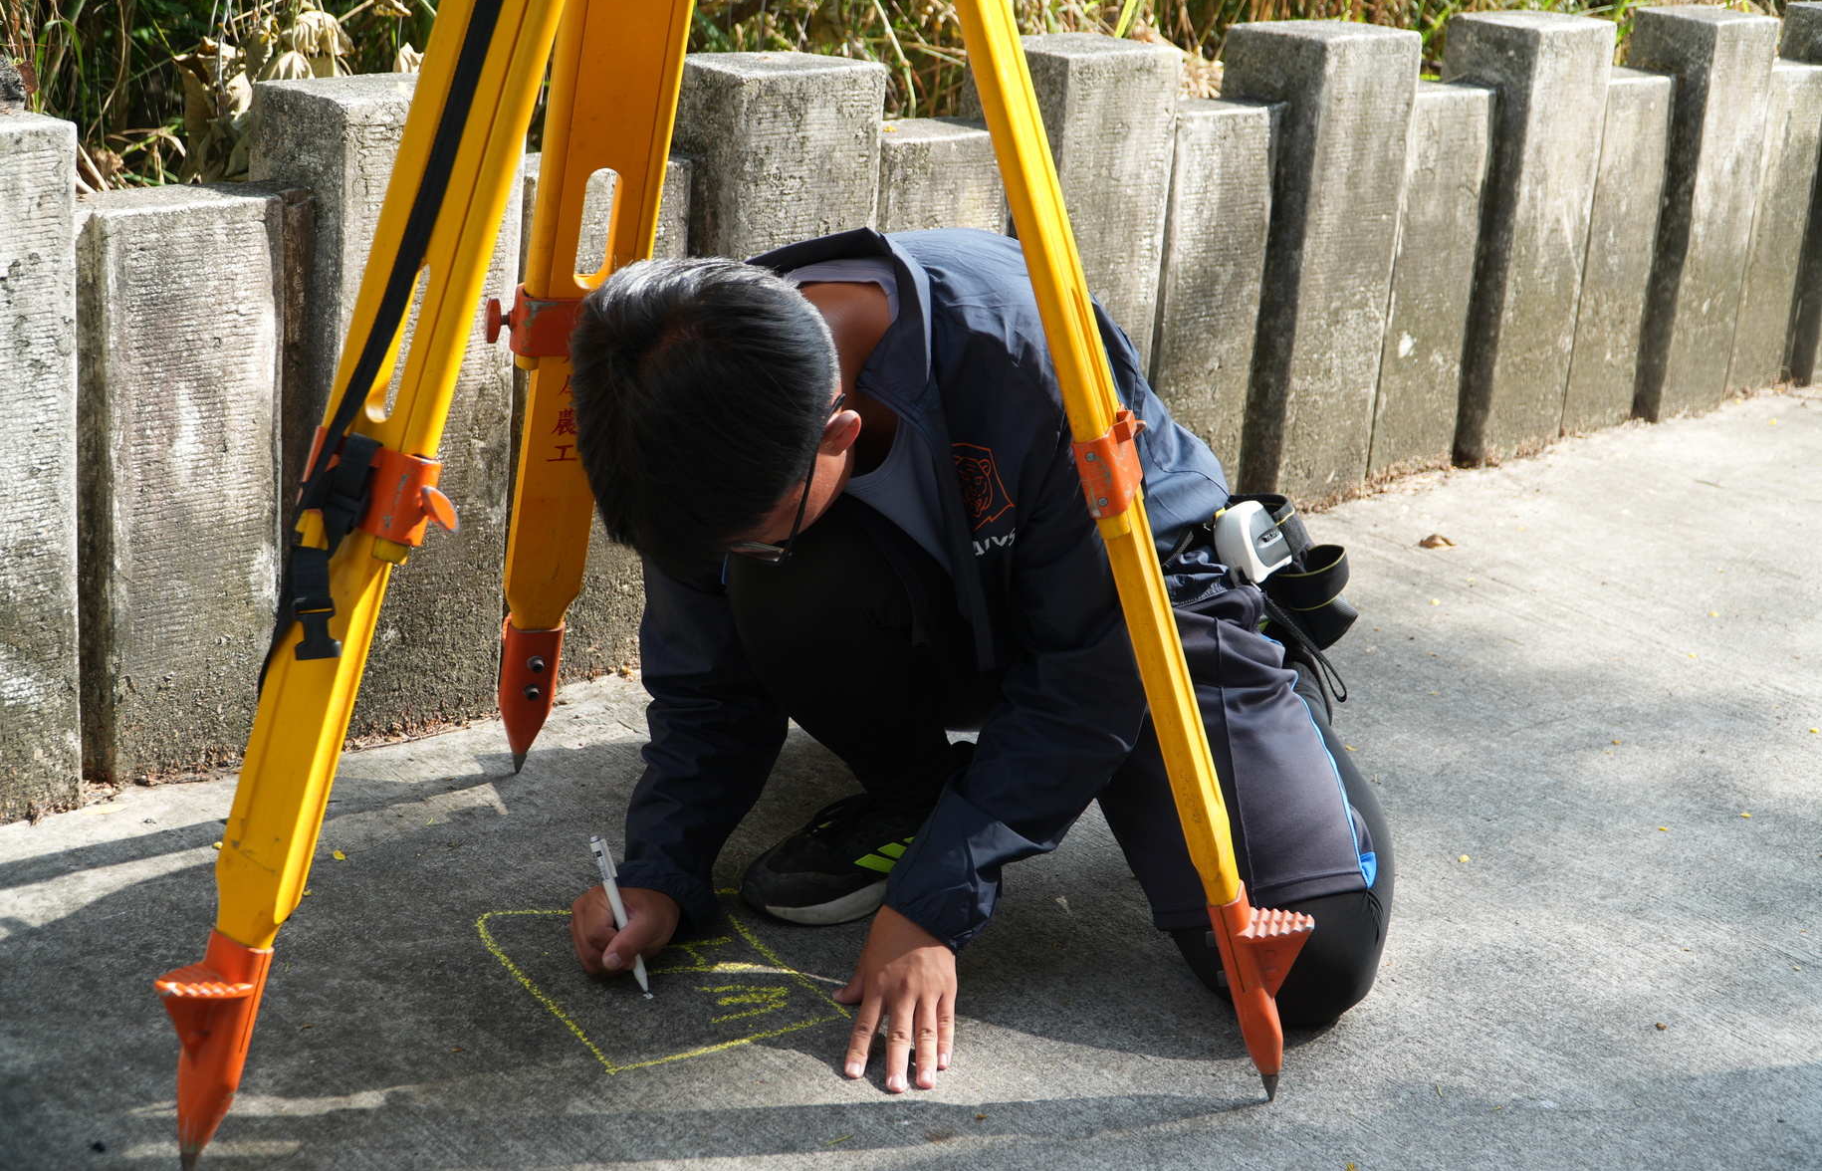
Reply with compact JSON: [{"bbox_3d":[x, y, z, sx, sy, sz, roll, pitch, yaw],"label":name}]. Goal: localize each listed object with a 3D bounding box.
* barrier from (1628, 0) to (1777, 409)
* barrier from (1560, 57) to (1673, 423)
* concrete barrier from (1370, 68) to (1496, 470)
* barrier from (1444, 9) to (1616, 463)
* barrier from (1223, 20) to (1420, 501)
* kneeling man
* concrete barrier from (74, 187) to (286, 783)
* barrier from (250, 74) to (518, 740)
[{"bbox_3d":[1.364,-0.660,4.317,0.207,0.690,0.170,-14,25,-39],"label":"barrier"},{"bbox_3d":[1.091,-0.535,3.897,0.098,0.554,0.202,19,25,41],"label":"barrier"},{"bbox_3d":[0.758,-0.481,3.843,0.221,0.593,0.138,-14,25,-40],"label":"concrete barrier"},{"bbox_3d":[0.912,-0.534,3.719,0.203,0.648,0.155,-14,25,-41],"label":"barrier"},{"bbox_3d":[0.546,-0.444,3.394,0.203,0.649,0.155,-15,26,-41],"label":"barrier"},{"bbox_3d":[0.054,0.026,1.992,0.530,0.630,0.820,19,25,38],"label":"kneeling man"},{"bbox_3d":[-0.720,-0.091,2.308,0.098,0.555,0.202,22,24,38],"label":"concrete barrier"},{"bbox_3d":[-0.567,-0.192,2.643,0.213,0.686,0.170,-12,25,-42],"label":"barrier"}]

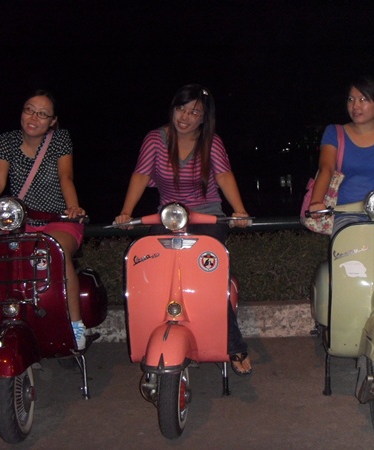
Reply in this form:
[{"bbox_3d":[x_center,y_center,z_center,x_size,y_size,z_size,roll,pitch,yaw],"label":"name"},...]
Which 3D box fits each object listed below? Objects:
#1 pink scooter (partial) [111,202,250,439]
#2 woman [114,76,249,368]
[{"bbox_3d":[0.007,0.348,3.938,0.660,1.020,1.720,-1,4,5],"label":"pink scooter (partial)"},{"bbox_3d":[0.012,0.085,3.898,0.640,1.550,0.920,-1,4,5],"label":"woman"}]

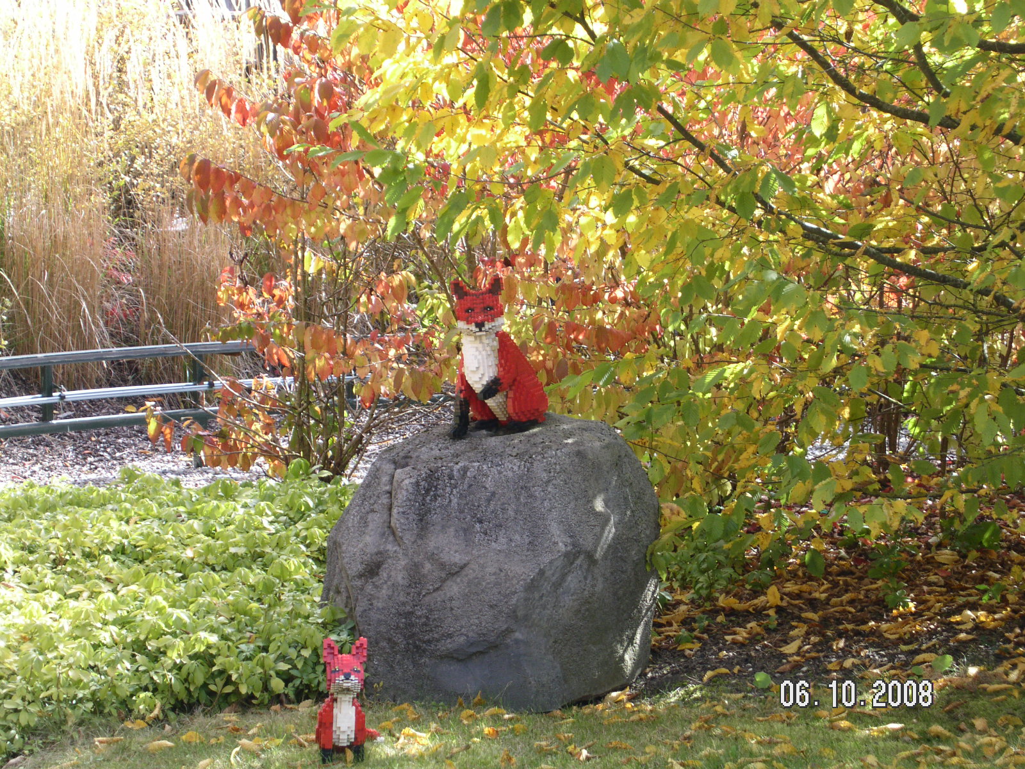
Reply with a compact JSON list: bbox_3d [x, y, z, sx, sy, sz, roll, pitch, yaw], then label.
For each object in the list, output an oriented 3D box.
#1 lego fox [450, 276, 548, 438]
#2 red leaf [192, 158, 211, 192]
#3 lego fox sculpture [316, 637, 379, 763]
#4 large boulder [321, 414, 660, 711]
[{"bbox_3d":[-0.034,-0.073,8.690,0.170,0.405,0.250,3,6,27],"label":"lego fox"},{"bbox_3d":[-0.956,-0.645,10.400,0.059,0.103,0.030,0,5,0],"label":"red leaf"},{"bbox_3d":[-0.357,0.676,7.280,0.132,0.262,0.180,-1,5,-10],"label":"lego fox sculpture"},{"bbox_3d":[-0.055,0.418,8.380,0.830,0.620,0.900,0,5,0],"label":"large boulder"}]

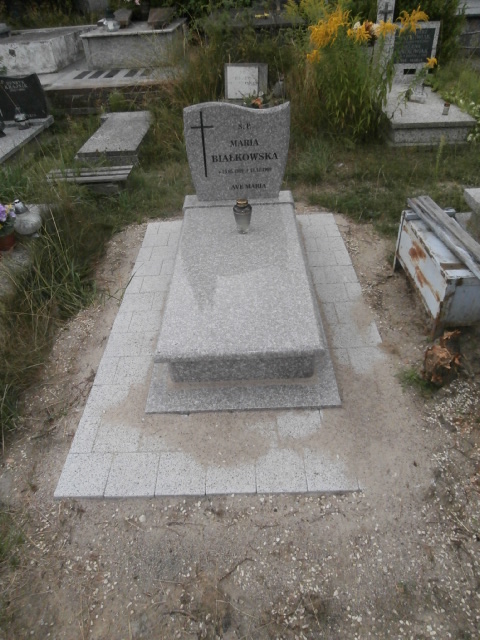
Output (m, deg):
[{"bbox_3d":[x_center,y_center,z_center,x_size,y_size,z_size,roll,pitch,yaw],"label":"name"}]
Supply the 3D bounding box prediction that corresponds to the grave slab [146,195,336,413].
[{"bbox_3d":[0.006,-0.264,2.637,0.900,0.300,1.790,-2,39,1],"label":"grave slab"}]

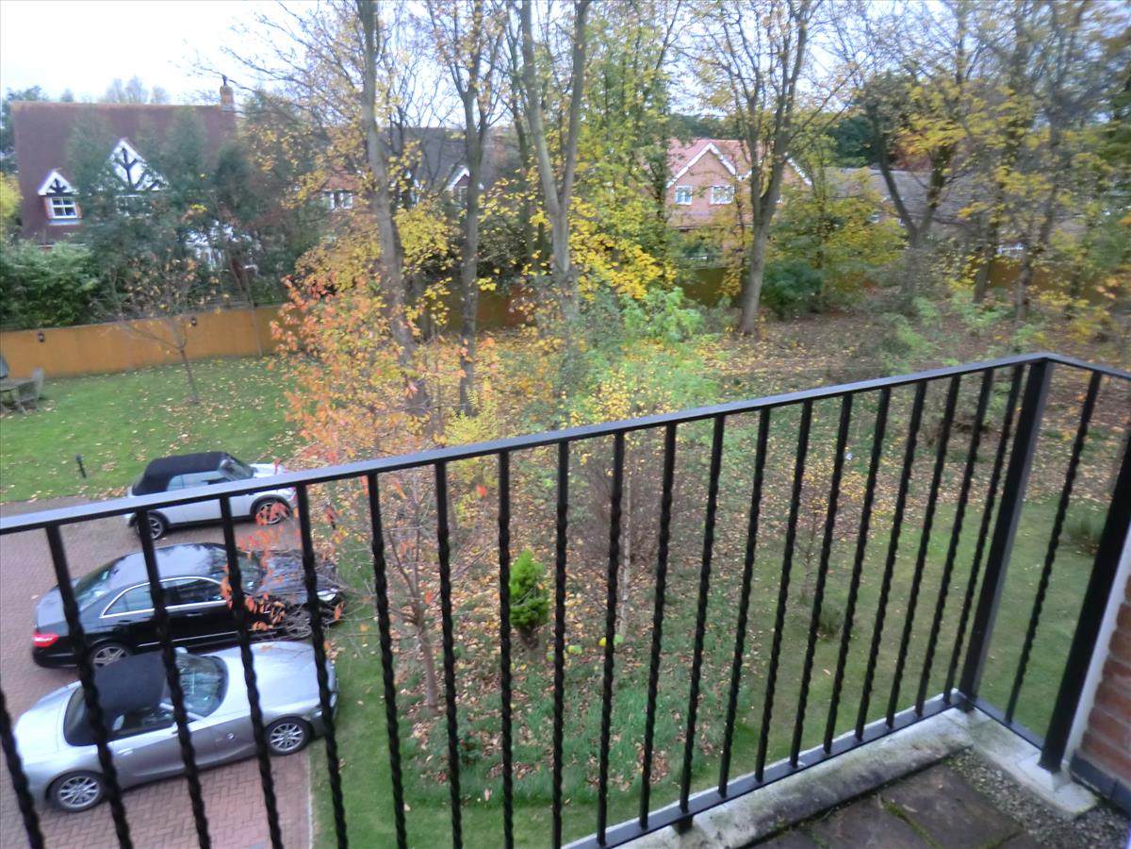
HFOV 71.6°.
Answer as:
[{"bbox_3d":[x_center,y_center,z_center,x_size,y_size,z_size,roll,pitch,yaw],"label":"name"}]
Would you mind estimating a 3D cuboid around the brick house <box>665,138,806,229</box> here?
[{"bbox_3d":[11.708,-16.315,56.848,10.047,8.249,8.500,2,20,3],"label":"brick house"}]

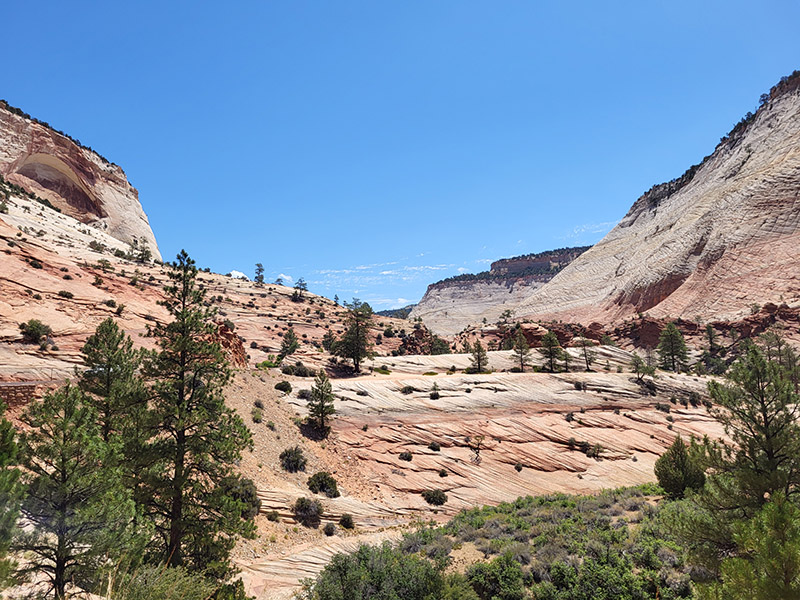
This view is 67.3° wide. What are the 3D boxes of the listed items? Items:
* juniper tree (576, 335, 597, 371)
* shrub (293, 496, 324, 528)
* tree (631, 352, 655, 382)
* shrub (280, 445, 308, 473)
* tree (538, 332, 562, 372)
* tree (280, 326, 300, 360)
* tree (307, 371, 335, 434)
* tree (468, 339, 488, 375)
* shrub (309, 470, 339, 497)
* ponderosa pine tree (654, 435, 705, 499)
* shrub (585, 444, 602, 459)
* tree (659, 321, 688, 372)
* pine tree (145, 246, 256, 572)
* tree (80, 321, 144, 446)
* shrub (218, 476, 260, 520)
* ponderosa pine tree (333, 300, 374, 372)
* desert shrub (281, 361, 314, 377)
[{"bbox_3d":[29.330,8.330,94.000,3.130,5.870,2.820,0,-2,0],"label":"juniper tree"},{"bbox_3d":[-7.740,18.080,51.000,2.500,2.450,2.380,0,-2,0],"label":"shrub"},{"bbox_3d":[35.150,9.590,87.000,3.690,4.130,3.140,0,-2,0],"label":"tree"},{"bbox_3d":[-10.630,15.980,60.000,2.700,2.410,2.560,0,-2,0],"label":"shrub"},{"bbox_3d":[28.050,9.590,112.000,4.380,7.800,4.250,0,-5,0],"label":"tree"},{"bbox_3d":[-17.310,6.800,95.000,3.160,4.900,3.000,0,-2,0],"label":"tree"},{"bbox_3d":[-8.880,11.580,68.000,2.880,7.160,2.800,0,-5,0],"label":"tree"},{"bbox_3d":[14.630,10.520,112.000,3.650,6.680,3.540,0,-5,0],"label":"tree"},{"bbox_3d":[-7.290,17.810,58.000,3.030,2.640,2.940,0,-5,0],"label":"shrub"},{"bbox_3d":[20.000,11.900,43.000,3.510,4.480,3.400,0,-5,0],"label":"ponderosa pine tree"},{"bbox_3d":[25.760,20.170,80.000,2.350,1.830,2.280,0,-5,0],"label":"shrub"},{"bbox_3d":[44.600,7.750,98.000,5.220,8.150,4.960,0,-2,0],"label":"tree"},{"bbox_3d":[-8.550,4.610,25.500,4.660,13.570,4.520,0,-5,0],"label":"pine tree"},{"bbox_3d":[-18.240,5.460,38.000,4.090,8.590,3.970,0,-5,0],"label":"tree"},{"bbox_3d":[-12.990,16.210,49.000,3.470,3.220,3.120,0,-2,0],"label":"shrub"},{"bbox_3d":[-7.750,5.760,98.000,6.390,12.050,6.200,0,-5,0],"label":"ponderosa pine tree"},{"bbox_3d":[-13.750,9.380,82.000,4.710,2.120,2.820,0,-2,0],"label":"desert shrub"}]

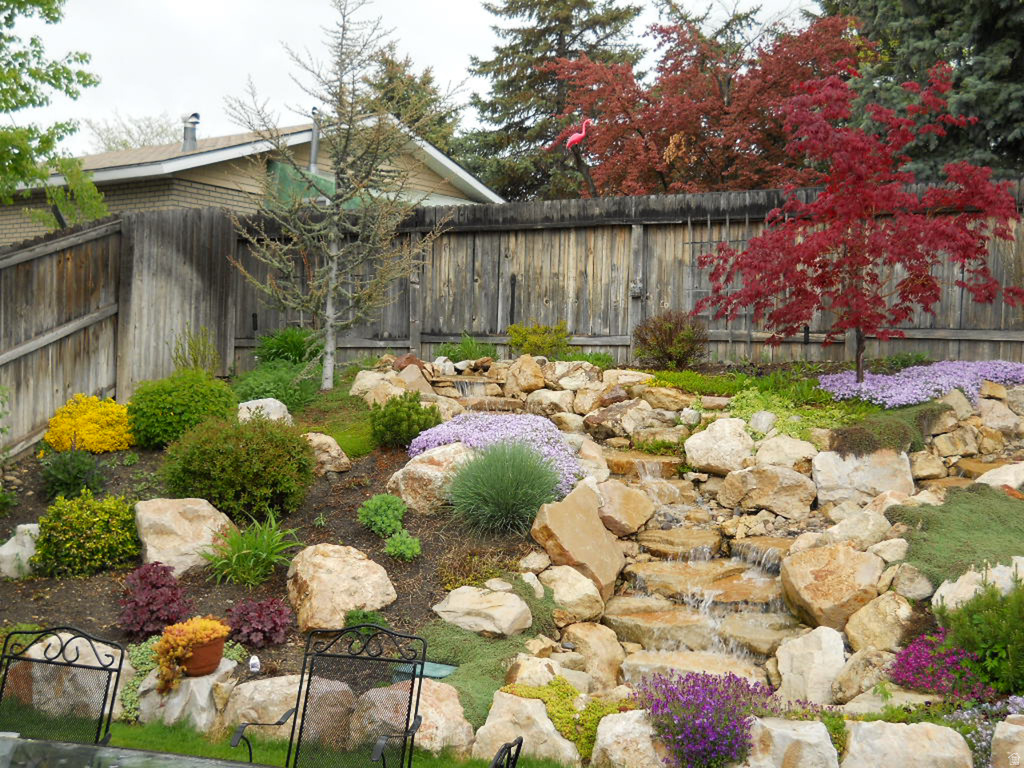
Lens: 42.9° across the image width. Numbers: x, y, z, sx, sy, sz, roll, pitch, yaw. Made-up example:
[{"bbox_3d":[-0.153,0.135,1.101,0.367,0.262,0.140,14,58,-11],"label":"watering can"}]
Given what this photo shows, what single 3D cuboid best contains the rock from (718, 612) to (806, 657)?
[{"bbox_3d":[1.434,1.434,7.450,0.479,0.163,0.420,2,1,14],"label":"rock"}]

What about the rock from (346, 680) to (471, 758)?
[{"bbox_3d":[-0.542,1.775,6.950,0.630,0.390,0.460,2,-1,-4],"label":"rock"}]

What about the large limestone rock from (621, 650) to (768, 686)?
[{"bbox_3d":[1.003,1.588,7.150,0.772,0.139,0.460,2,1,12],"label":"large limestone rock"}]

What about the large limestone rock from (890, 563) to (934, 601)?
[{"bbox_3d":[2.477,1.228,8.050,0.261,0.228,0.250,2,1,17],"label":"large limestone rock"}]

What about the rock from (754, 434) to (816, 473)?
[{"bbox_3d":[2.172,0.558,10.300,0.510,0.340,0.420,1,-1,12],"label":"rock"}]

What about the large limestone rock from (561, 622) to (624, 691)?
[{"bbox_3d":[0.461,1.557,7.446,0.360,0.354,0.367,2,1,4],"label":"large limestone rock"}]

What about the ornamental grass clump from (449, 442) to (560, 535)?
[{"bbox_3d":[-0.057,0.793,9.894,0.851,0.695,0.796,2,1,0],"label":"ornamental grass clump"}]

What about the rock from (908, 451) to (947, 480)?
[{"bbox_3d":[3.321,0.650,10.404,0.284,0.222,0.275,2,2,18],"label":"rock"}]

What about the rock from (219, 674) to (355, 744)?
[{"bbox_3d":[-1.225,1.770,7.089,0.726,0.343,0.469,2,1,-9],"label":"rock"}]

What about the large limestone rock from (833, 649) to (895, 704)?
[{"bbox_3d":[1.890,1.573,7.000,0.320,0.276,0.320,2,1,15],"label":"large limestone rock"}]

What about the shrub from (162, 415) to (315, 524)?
[{"bbox_3d":[-2.190,0.685,10.455,1.194,0.878,1.102,1,1,-12],"label":"shrub"}]

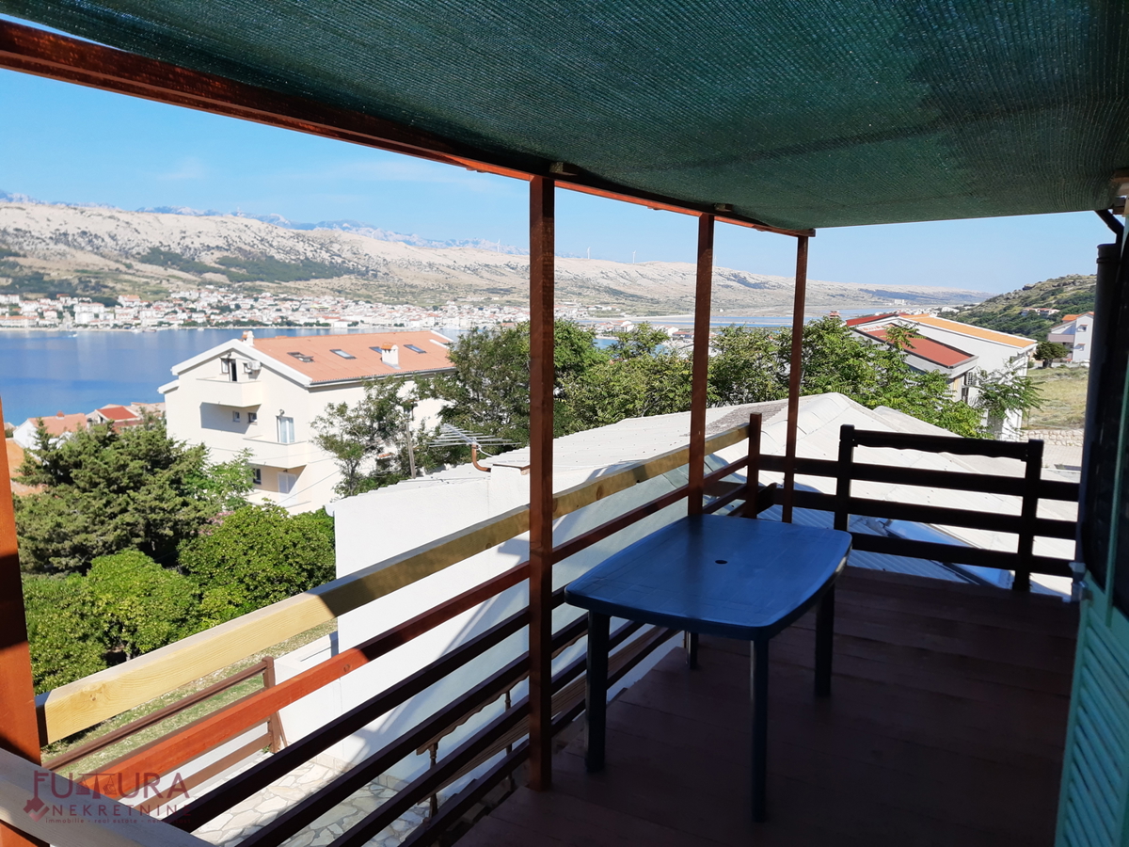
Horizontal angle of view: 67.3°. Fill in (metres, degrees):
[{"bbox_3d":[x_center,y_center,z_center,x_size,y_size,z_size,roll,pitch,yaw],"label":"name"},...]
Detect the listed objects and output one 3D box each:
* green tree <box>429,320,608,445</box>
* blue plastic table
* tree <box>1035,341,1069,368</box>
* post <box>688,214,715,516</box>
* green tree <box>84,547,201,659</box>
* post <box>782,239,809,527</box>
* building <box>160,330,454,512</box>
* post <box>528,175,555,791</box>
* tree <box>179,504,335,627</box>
[{"bbox_3d":[-1.621,-0.260,30.334,6.200,6.806,6.200,0,9,-3],"label":"green tree"},{"bbox_3d":[0.649,0.911,3.500,0.869,0.732,1.347,5,10,29],"label":"blue plastic table"},{"bbox_3d":[61.341,-8.685,106.907,3.800,3.378,3.800,5,10,29],"label":"tree"},{"bbox_3d":[0.667,0.072,4.223,0.053,2.164,0.070,6,10,30],"label":"post"},{"bbox_3d":[-6.289,2.771,12.796,1.600,1.787,1.600,-4,10,-27],"label":"green tree"},{"bbox_3d":[1.541,-0.158,5.704,0.053,2.164,0.070,6,10,30],"label":"post"},{"bbox_3d":[-13.404,-1.090,49.909,12.000,9.300,15.200,6,11,33],"label":"building"},{"bbox_3d":[-0.079,0.267,2.968,0.053,2.164,0.070,6,10,30],"label":"post"},{"bbox_3d":[-5.617,2.636,15.812,2.900,2.299,2.900,-3,10,-20],"label":"tree"}]

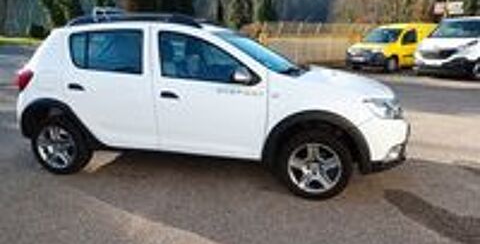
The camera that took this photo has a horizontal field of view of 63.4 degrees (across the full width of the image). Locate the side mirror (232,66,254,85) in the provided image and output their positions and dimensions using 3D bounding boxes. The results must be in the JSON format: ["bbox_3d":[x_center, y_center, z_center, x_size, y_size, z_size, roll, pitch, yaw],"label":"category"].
[{"bbox_3d":[0.025,-0.380,3.263,0.150,0.145,0.210,3,13,13],"label":"side mirror"}]

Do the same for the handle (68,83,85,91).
[{"bbox_3d":[-1.568,-0.333,3.729,0.165,0.065,0.040,3,13,13],"label":"handle"}]

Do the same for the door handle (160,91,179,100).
[{"bbox_3d":[-0.638,-0.239,3.526,0.170,0.065,0.040,3,13,13],"label":"door handle"}]

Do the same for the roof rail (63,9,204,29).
[{"bbox_3d":[-1.044,-0.981,3.750,1.430,0.115,0.080,3,13,13],"label":"roof rail"}]

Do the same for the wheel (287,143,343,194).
[{"bbox_3d":[0.672,0.384,3.455,0.445,0.445,0.180,3,13,13],"label":"wheel"}]

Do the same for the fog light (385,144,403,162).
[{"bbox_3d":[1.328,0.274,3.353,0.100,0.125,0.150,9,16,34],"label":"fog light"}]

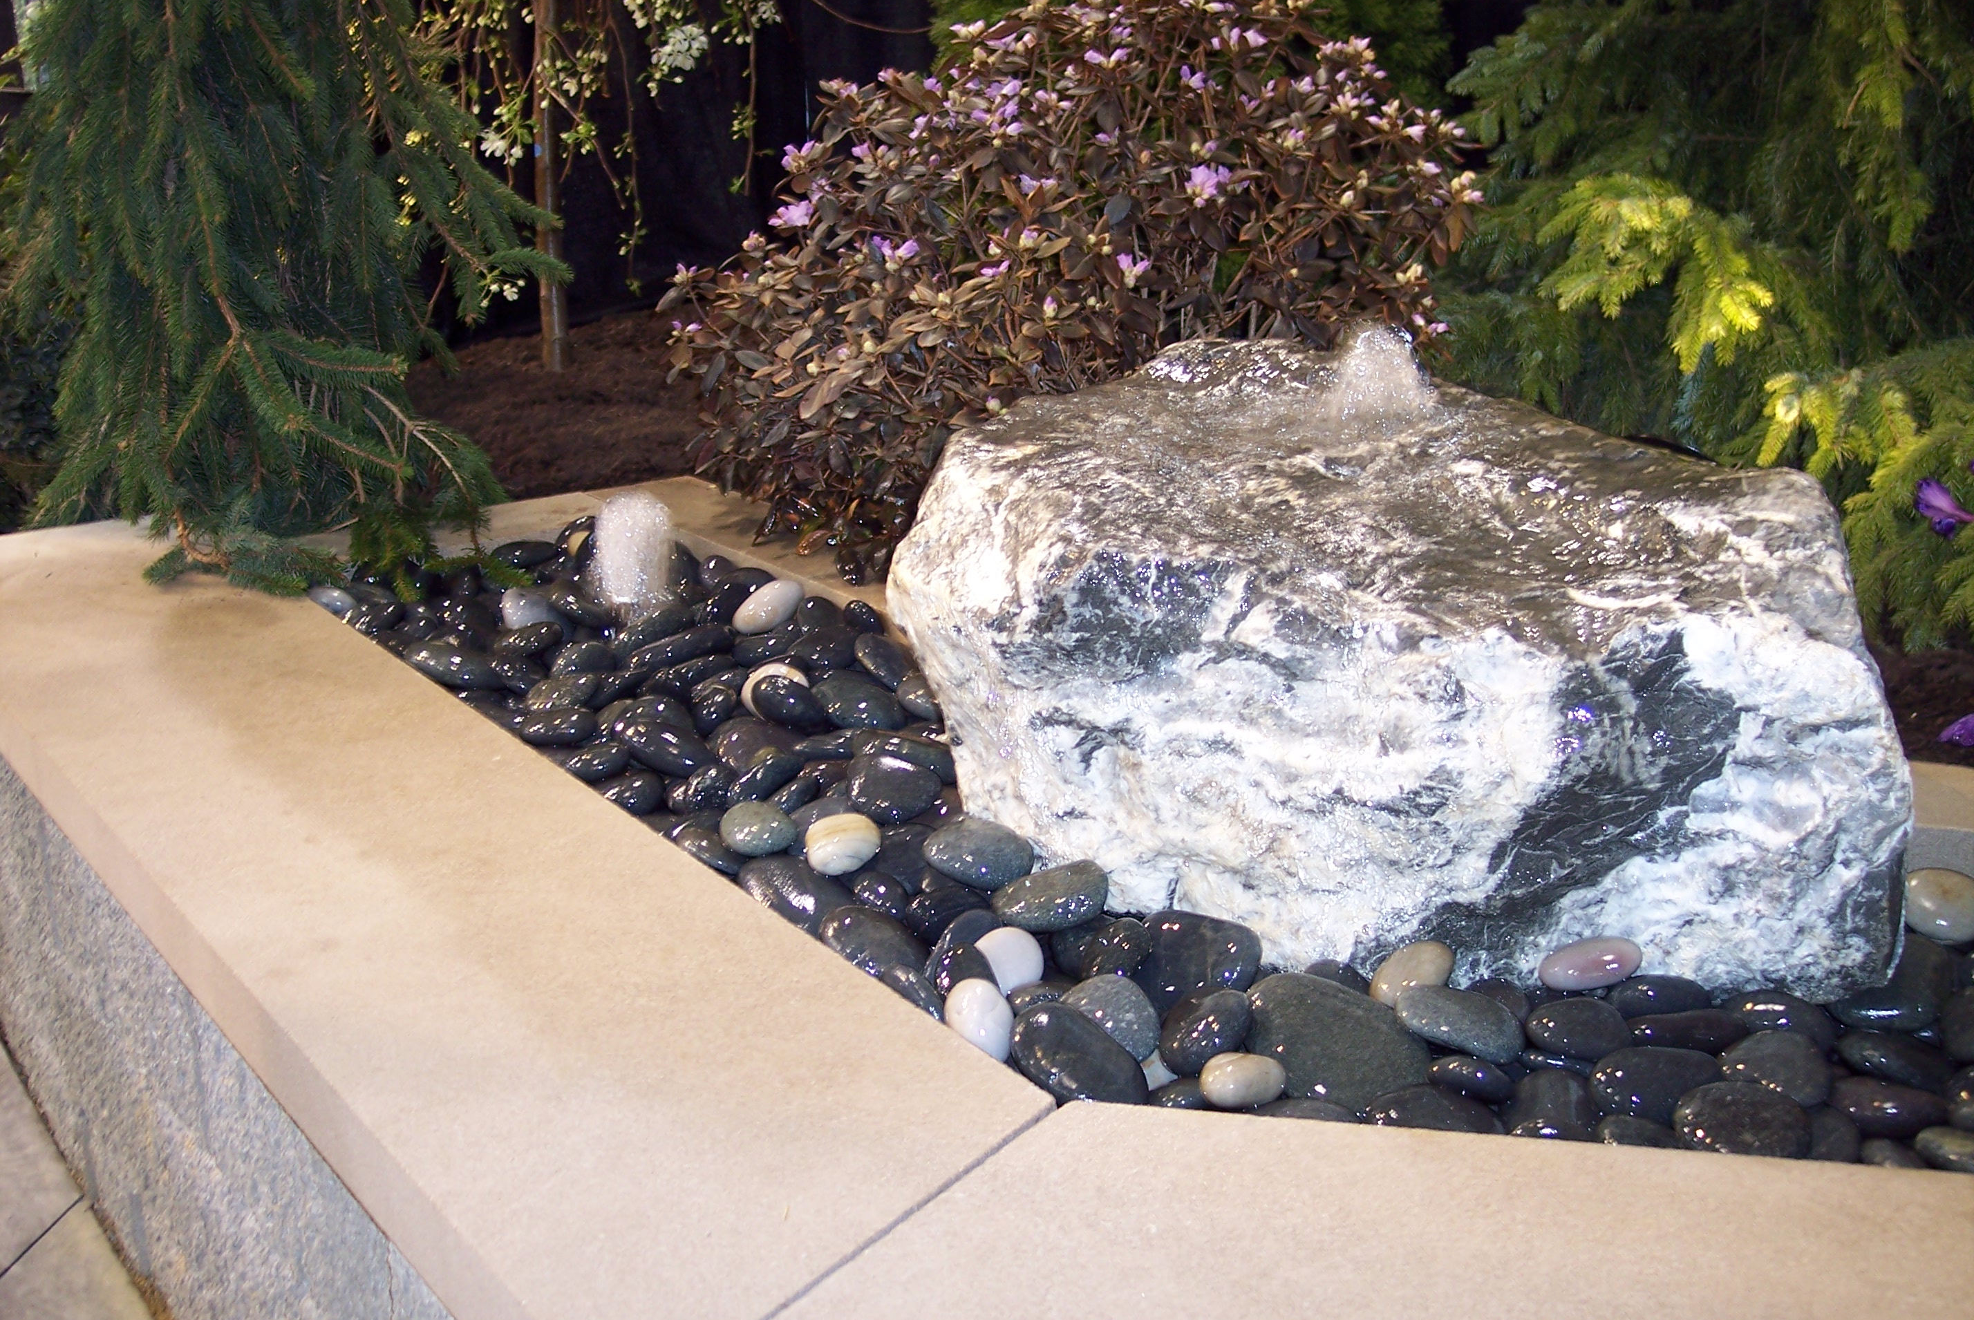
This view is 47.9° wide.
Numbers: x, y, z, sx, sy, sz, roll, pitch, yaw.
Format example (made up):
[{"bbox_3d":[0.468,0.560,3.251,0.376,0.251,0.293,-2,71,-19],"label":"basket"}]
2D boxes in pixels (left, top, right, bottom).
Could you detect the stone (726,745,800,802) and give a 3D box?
[{"bbox_3d":[-0.241,0.126,2.420,0.066,0.039,0.104,5,30,41],"label":"stone"}]

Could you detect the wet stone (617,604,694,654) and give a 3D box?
[{"bbox_3d":[-0.377,-0.034,2.536,0.100,0.045,0.058,-25,21,-14],"label":"wet stone"}]

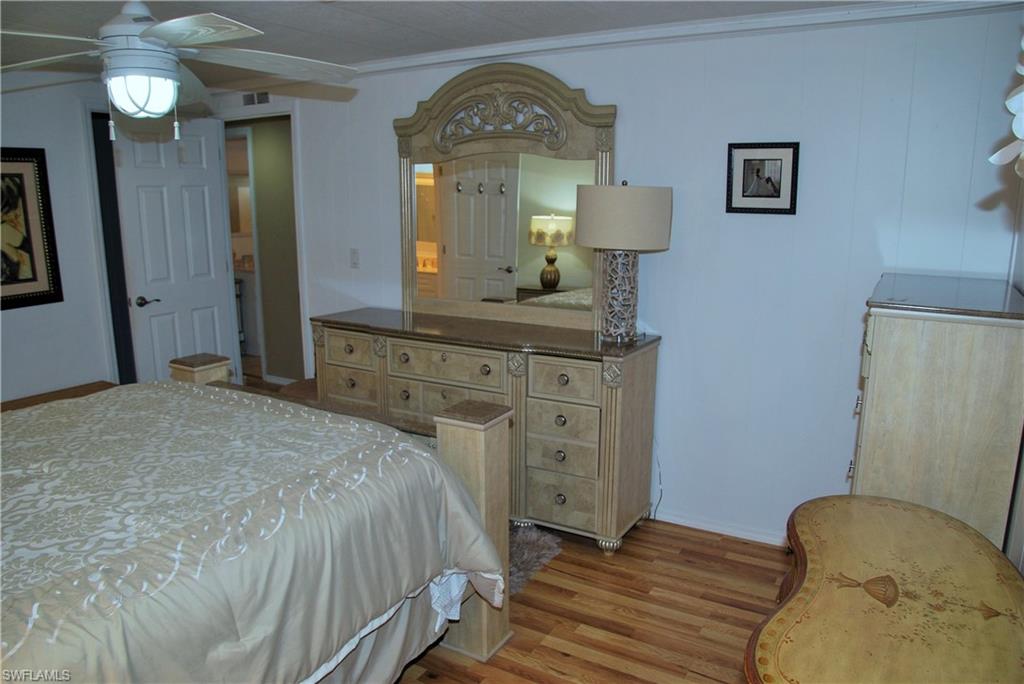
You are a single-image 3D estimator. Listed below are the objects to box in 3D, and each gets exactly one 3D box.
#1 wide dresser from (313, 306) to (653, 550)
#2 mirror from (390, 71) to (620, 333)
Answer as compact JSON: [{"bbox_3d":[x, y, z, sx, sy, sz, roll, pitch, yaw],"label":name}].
[{"bbox_3d":[-0.213,0.392,3.612,1.840,0.957,0.489,7,13,29],"label":"wide dresser"},{"bbox_3d":[-0.068,-0.757,3.575,1.300,1.311,0.074,7,13,29],"label":"mirror"}]

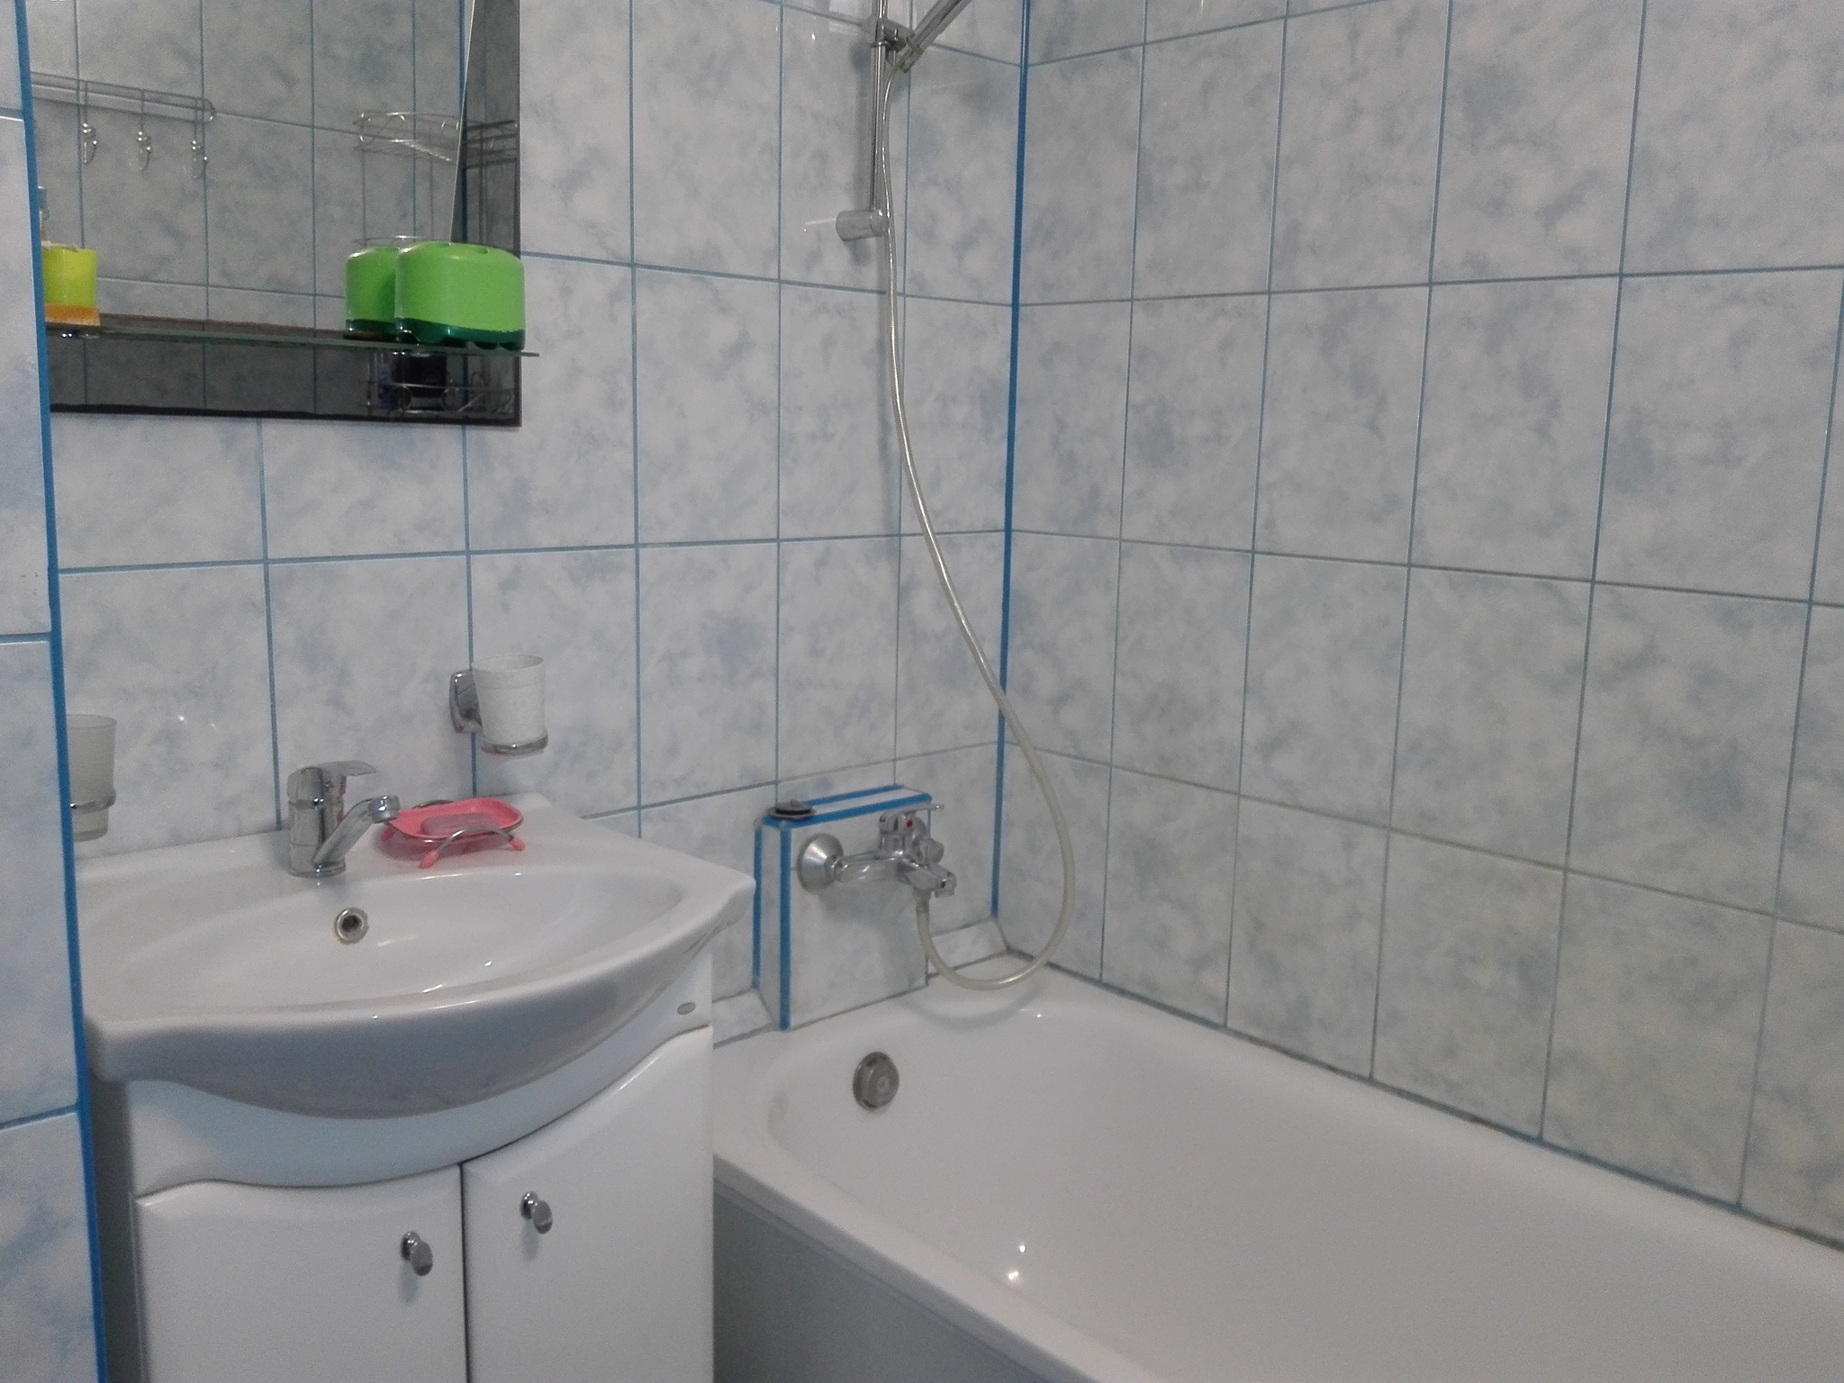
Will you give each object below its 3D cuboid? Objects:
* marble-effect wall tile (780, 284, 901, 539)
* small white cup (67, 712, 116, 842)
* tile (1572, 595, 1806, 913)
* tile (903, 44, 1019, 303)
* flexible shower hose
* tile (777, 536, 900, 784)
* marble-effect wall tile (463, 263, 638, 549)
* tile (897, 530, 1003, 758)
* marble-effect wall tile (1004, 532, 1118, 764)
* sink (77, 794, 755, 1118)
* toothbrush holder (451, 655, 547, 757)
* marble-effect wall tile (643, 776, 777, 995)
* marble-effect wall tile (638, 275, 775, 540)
[{"bbox_3d":[-0.100,-0.342,1.781,0.200,0.300,0.010,-8,14,-43],"label":"marble-effect wall tile"},{"bbox_3d":[-0.689,0.071,1.166,0.069,0.095,0.069,-9,14,-43],"label":"small white cup"},{"bbox_3d":[0.753,0.053,1.424,0.010,0.300,0.200,-8,14,-43],"label":"tile"},{"bbox_3d":[0.054,-0.666,1.871,0.200,0.300,0.009,-9,14,-43],"label":"tile"},{"bbox_3d":[0.081,-0.173,1.794,0.285,1.120,0.140,-9,14,-43],"label":"flexible shower hose"},{"bbox_3d":[-0.108,-0.046,1.853,0.200,0.300,0.010,-8,14,-43],"label":"tile"},{"bbox_3d":[-0.392,-0.303,1.522,0.200,0.300,0.010,-8,14,-43],"label":"marble-effect wall tile"},{"bbox_3d":[0.040,-0.067,1.975,0.200,0.300,0.010,-8,14,-43],"label":"tile"},{"bbox_3d":[0.192,-0.062,1.984,0.009,0.300,0.200,-9,14,-43],"label":"marble-effect wall tile"},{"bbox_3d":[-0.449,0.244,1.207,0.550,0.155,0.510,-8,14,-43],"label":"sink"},{"bbox_3d":[-0.422,0.013,1.450,0.073,0.090,0.112,-8,14,-43],"label":"toothbrush holder"},{"bbox_3d":[-0.259,0.255,1.751,0.200,0.268,0.009,-9,14,-43],"label":"marble-effect wall tile"},{"bbox_3d":[-0.245,-0.321,1.646,0.200,0.300,0.009,-9,14,-43],"label":"marble-effect wall tile"}]

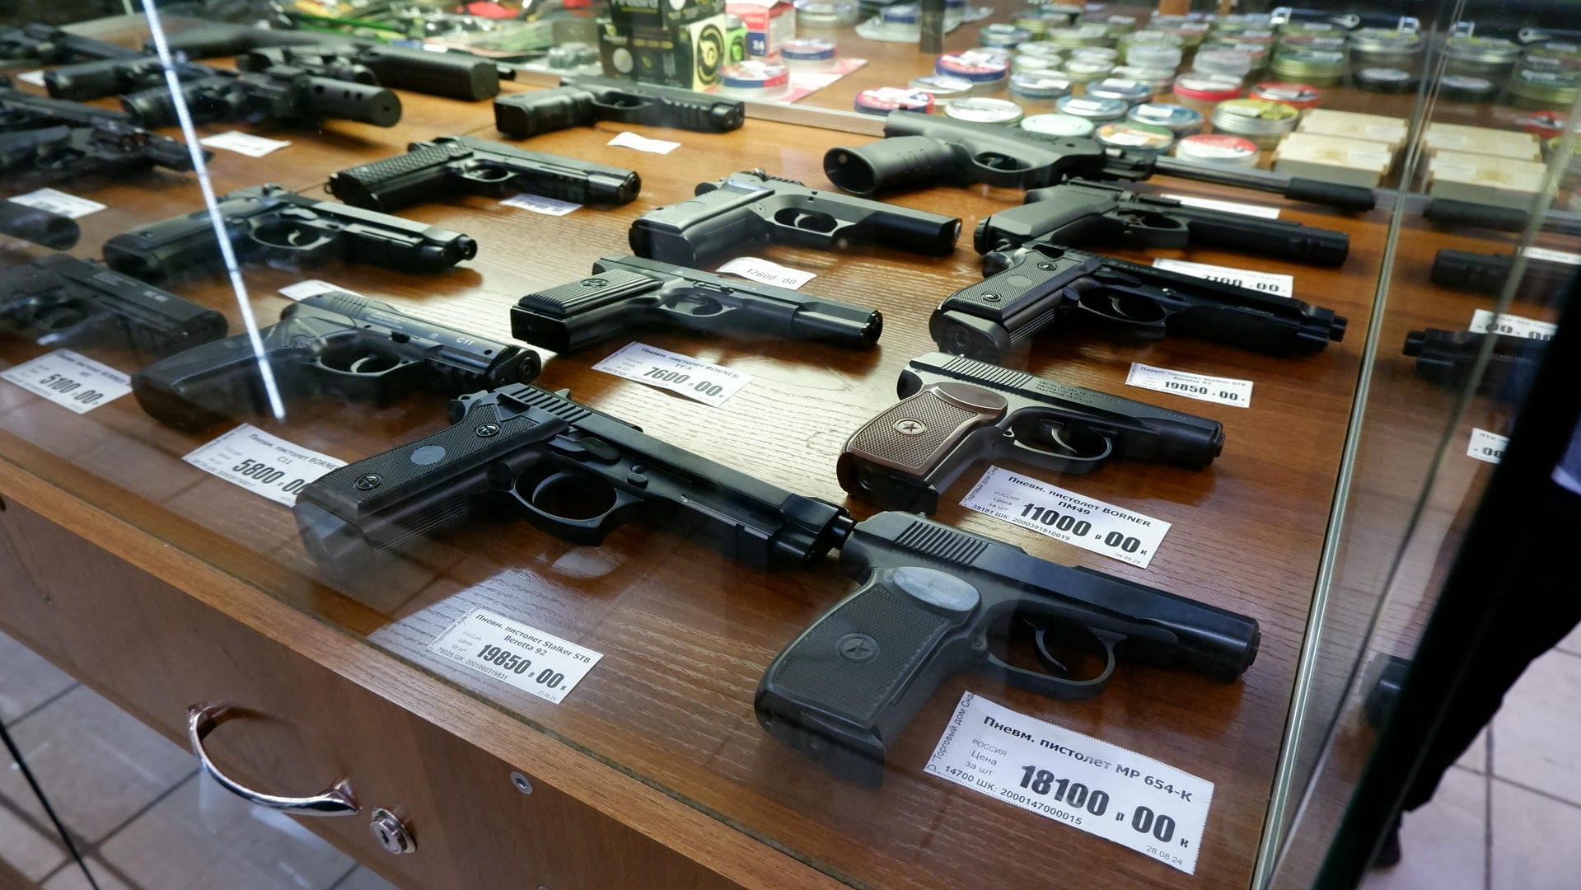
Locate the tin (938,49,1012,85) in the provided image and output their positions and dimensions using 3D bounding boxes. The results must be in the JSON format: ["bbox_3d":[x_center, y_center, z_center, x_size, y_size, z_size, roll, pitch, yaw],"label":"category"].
[{"bbox_3d":[0.187,-0.382,0.990,0.075,0.020,0.075,-1,35,1],"label":"tin"}]

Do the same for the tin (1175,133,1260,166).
[{"bbox_3d":[0.352,-0.237,0.796,0.059,0.021,0.059,13,37,20],"label":"tin"}]

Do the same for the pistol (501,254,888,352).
[{"bbox_3d":[-0.050,-0.078,0.575,0.198,0.031,0.112,14,38,19],"label":"pistol"}]

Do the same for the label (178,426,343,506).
[{"bbox_3d":[-0.260,0.008,0.481,0.087,0.002,0.038,18,40,24],"label":"label"}]

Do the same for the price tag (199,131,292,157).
[{"bbox_3d":[-0.510,-0.282,0.904,0.090,0.005,0.037,17,38,25],"label":"price tag"}]

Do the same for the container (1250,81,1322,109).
[{"bbox_3d":[0.452,-0.314,0.885,0.061,0.020,0.061,17,39,24],"label":"container"}]

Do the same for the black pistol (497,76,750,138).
[{"bbox_3d":[-0.166,-0.316,0.906,0.212,0.033,0.138,17,39,22],"label":"black pistol"}]

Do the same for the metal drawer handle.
[{"bbox_3d":[-0.257,0.151,0.454,0.121,0.022,0.025,17,39,24],"label":"metal drawer handle"}]

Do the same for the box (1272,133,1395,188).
[{"bbox_3d":[0.427,-0.224,0.760,0.078,0.014,0.075,13,38,18],"label":"box"}]

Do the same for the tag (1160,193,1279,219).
[{"bbox_3d":[0.330,-0.181,0.742,0.087,0.002,0.038,13,38,17],"label":"tag"}]

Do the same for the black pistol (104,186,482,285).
[{"bbox_3d":[-0.336,-0.140,0.658,0.225,0.037,0.137,15,38,20],"label":"black pistol"}]

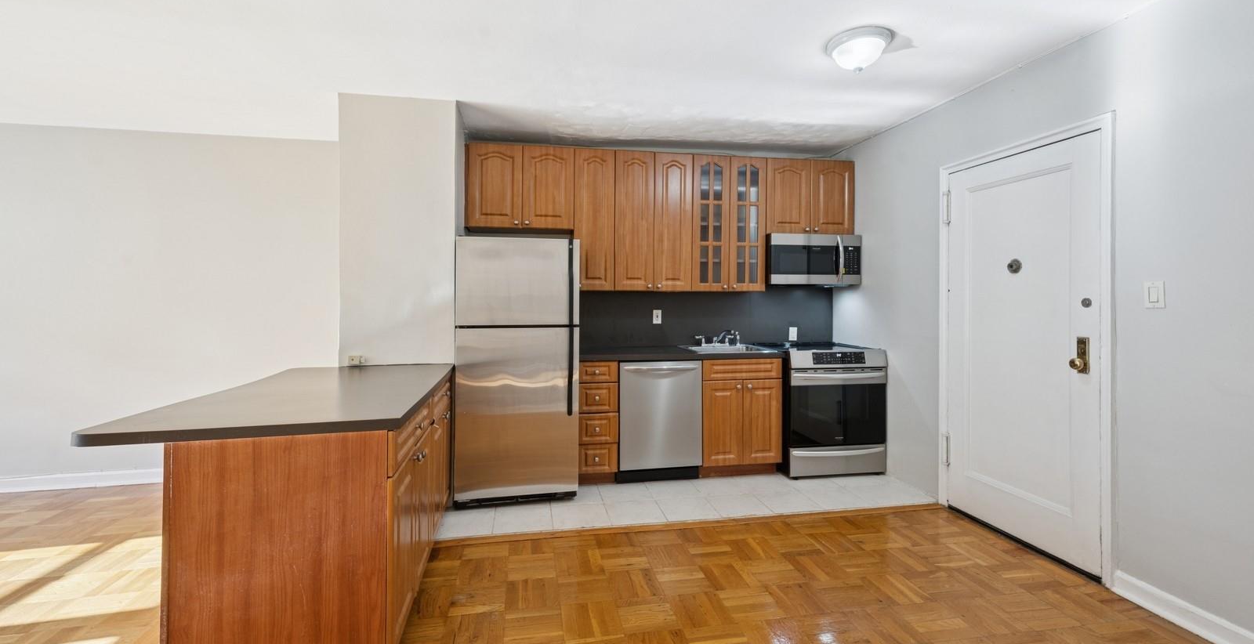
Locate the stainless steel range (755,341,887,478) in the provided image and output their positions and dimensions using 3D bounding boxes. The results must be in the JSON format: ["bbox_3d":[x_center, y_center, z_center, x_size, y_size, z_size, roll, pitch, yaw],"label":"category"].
[{"bbox_3d":[1.483,0.663,3.856,0.760,0.915,0.710,0,1,-9],"label":"stainless steel range"}]

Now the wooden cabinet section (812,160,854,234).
[{"bbox_3d":[1.643,-1.008,4.117,0.378,0.593,0.319,0,2,-10],"label":"wooden cabinet section"}]

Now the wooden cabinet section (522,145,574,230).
[{"bbox_3d":[-0.604,-0.991,3.732,0.371,0.593,0.319,0,2,-10],"label":"wooden cabinet section"}]

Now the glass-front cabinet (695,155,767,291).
[{"bbox_3d":[0.773,-0.761,3.933,0.600,1.040,0.330,0,1,-9],"label":"glass-front cabinet"}]

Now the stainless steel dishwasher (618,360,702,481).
[{"bbox_3d":[0.197,0.693,3.701,0.600,0.860,0.610,0,1,-9],"label":"stainless steel dishwasher"}]

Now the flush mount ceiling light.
[{"bbox_3d":[1.116,-1.271,2.352,0.292,0.142,0.292,0,1,-9],"label":"flush mount ceiling light"}]

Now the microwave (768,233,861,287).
[{"bbox_3d":[1.457,-0.494,4.006,0.760,0.400,0.410,0,1,-9],"label":"microwave"}]

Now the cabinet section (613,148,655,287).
[{"bbox_3d":[0.032,-0.767,3.847,0.305,1.050,0.319,0,2,-10],"label":"cabinet section"}]

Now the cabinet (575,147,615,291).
[{"bbox_3d":[-0.262,-0.758,3.763,0.300,1.040,0.330,0,1,-9],"label":"cabinet"}]

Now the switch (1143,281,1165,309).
[{"bbox_3d":[2.173,-0.112,2.007,0.012,0.115,0.071,0,1,-9],"label":"switch"}]

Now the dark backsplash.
[{"bbox_3d":[0.701,-0.044,4.083,2.250,0.460,0.020,0,1,-9],"label":"dark backsplash"}]

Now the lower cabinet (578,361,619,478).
[{"bbox_3d":[-0.237,0.669,3.630,0.300,0.820,0.600,0,1,-9],"label":"lower cabinet"}]

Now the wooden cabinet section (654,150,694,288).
[{"bbox_3d":[0.331,-0.769,3.898,0.302,1.050,0.319,0,2,-10],"label":"wooden cabinet section"}]

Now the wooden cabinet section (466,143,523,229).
[{"bbox_3d":[-0.981,-0.988,3.667,0.394,0.593,0.319,0,2,-10],"label":"wooden cabinet section"}]

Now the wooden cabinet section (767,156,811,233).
[{"bbox_3d":[1.267,-1.005,4.053,0.385,0.593,0.319,0,2,-10],"label":"wooden cabinet section"}]

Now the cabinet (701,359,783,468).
[{"bbox_3d":[0.789,0.666,3.798,0.600,0.820,0.600,0,1,-9],"label":"cabinet"}]

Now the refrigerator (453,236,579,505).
[{"bbox_3d":[-0.737,0.298,3.419,0.750,1.665,0.760,0,1,-9],"label":"refrigerator"}]

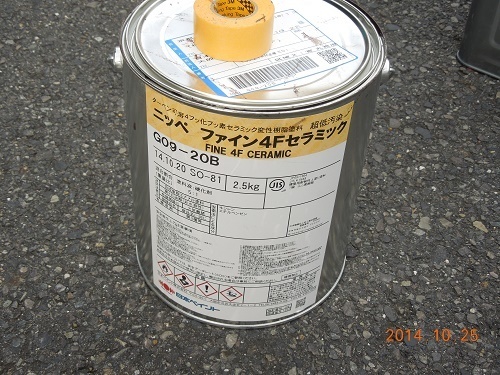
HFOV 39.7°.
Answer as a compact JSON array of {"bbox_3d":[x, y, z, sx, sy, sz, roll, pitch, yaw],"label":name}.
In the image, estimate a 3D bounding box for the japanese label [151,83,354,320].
[{"bbox_3d":[-0.006,0.021,0.446,0.120,0.182,0.026,4,43,1],"label":"japanese label"}]

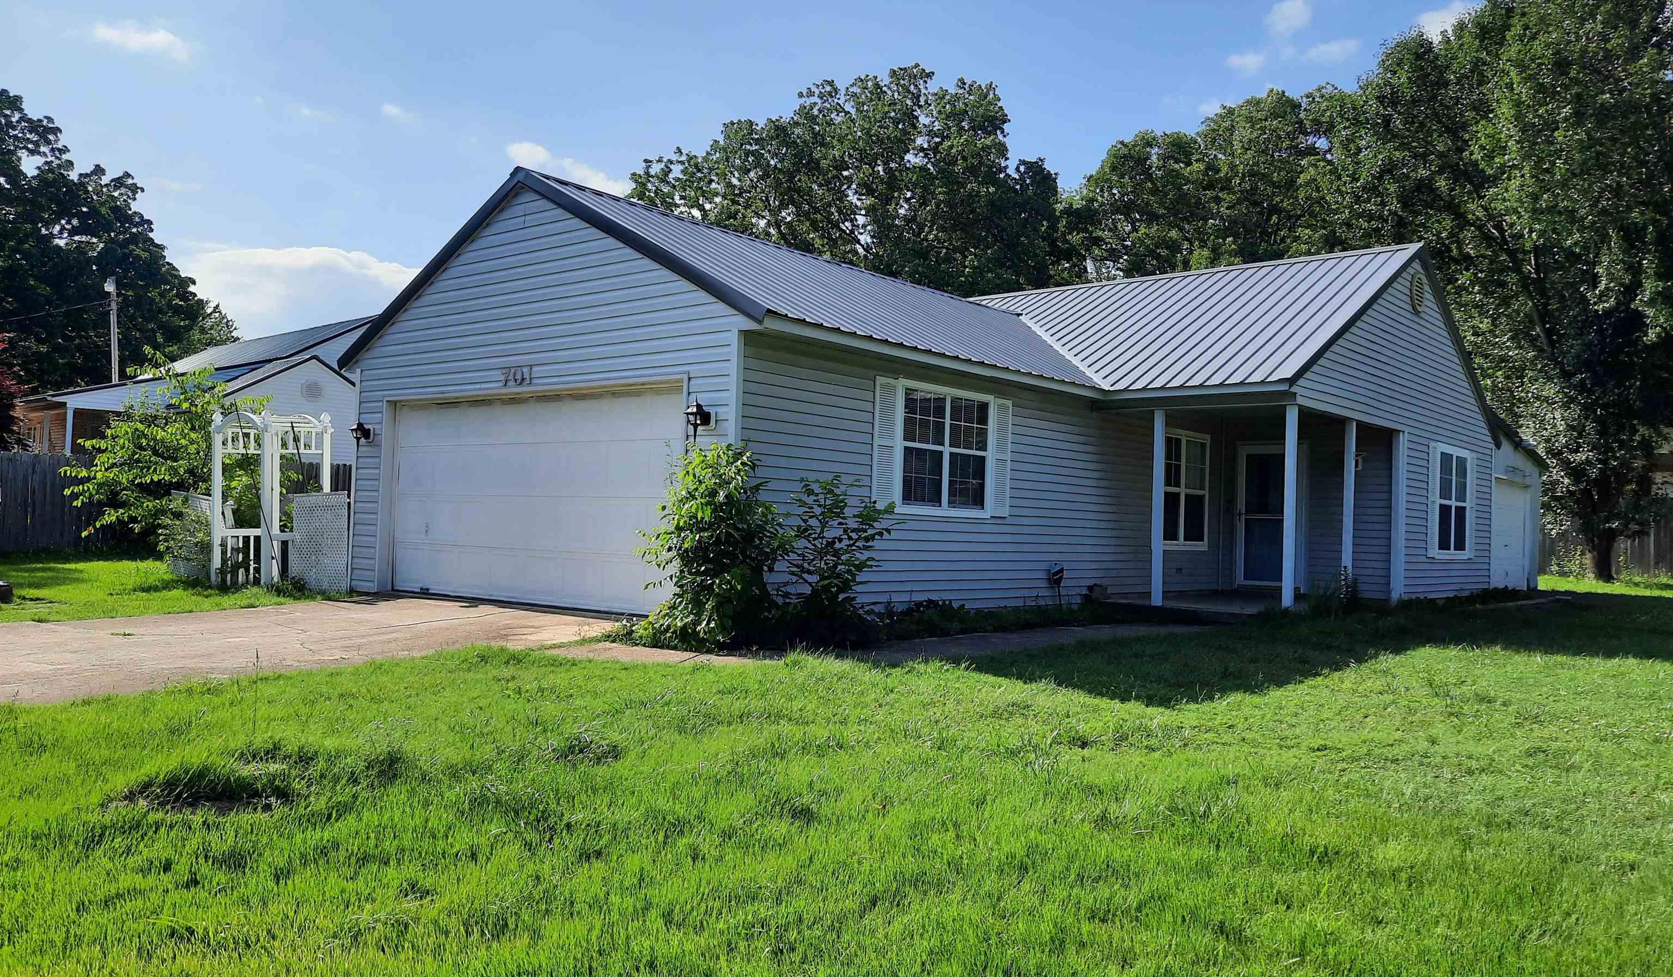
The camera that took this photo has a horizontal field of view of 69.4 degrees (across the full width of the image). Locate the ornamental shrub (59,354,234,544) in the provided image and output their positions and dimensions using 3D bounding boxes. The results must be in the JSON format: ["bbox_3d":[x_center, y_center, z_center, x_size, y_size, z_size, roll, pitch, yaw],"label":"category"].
[{"bbox_3d":[-10.637,-0.434,18.715,2.600,3.310,2.500,3,-2,-30],"label":"ornamental shrub"}]

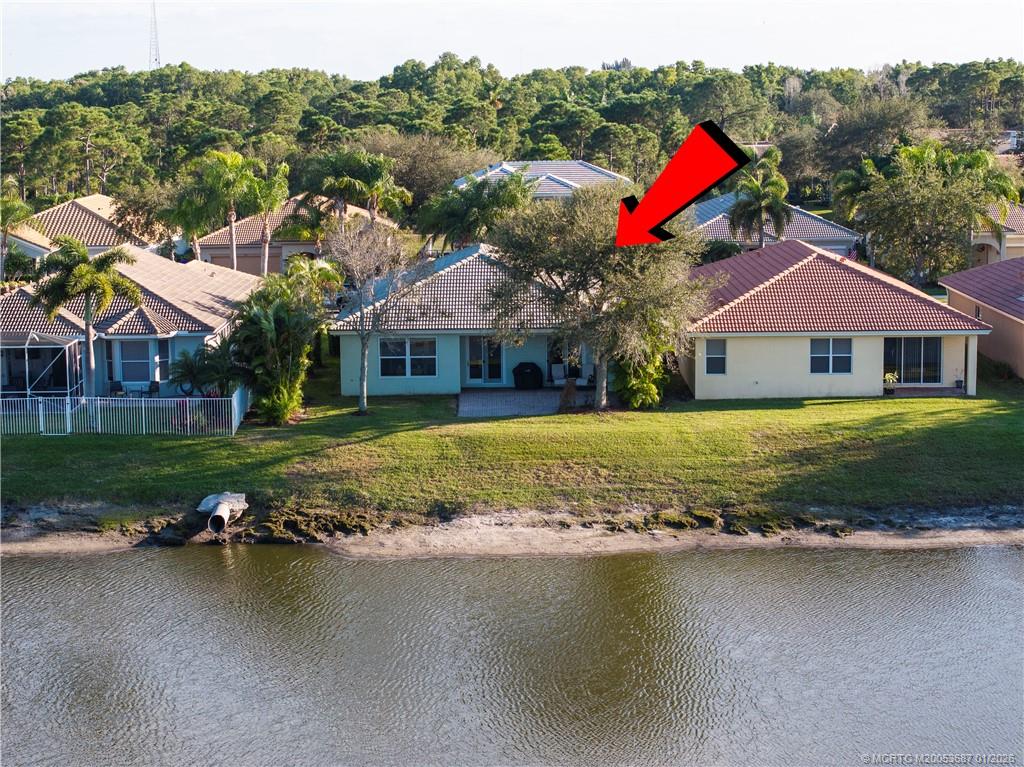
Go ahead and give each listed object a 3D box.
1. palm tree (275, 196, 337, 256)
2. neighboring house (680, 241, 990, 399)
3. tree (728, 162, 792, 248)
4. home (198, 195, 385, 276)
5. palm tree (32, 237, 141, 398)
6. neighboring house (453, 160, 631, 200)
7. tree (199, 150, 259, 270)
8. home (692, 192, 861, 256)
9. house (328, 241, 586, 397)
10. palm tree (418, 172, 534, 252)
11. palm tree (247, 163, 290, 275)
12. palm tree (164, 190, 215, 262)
[{"bbox_3d":[-13.672,-8.938,137.144,4.100,6.890,4.000,0,8,0],"label":"palm tree"},{"bbox_3d":[14.440,-3.708,101.630,13.300,6.050,21.500,0,8,0],"label":"neighboring house"},{"bbox_3d":[16.232,-10.128,135.356,4.174,8.611,4.174,-1,9,0],"label":"tree"},{"bbox_3d":[-14.905,-10.945,151.822,13.800,5.950,16.000,-1,9,0],"label":"home"},{"bbox_3d":[-17.967,-2.137,87.886,4.567,8.216,4.567,-1,9,0],"label":"palm tree"},{"bbox_3d":[3.456,-20.383,217.606,19.500,6.400,17.000,0,8,0],"label":"neighboring house"},{"bbox_3d":[-18.146,-10.034,133.964,4.300,10.040,4.300,0,8,0],"label":"tree"},{"bbox_3d":[18.046,-10.995,152.202,13.200,6.050,19.500,0,8,0],"label":"home"},{"bbox_3d":[-1.546,-3.809,103.461,13.100,6.000,21.500,0,8,0],"label":"house"},{"bbox_3d":[-2.272,-8.668,128.071,6.600,8.740,6.300,0,8,0],"label":"palm tree"},{"bbox_3d":[-15.018,-9.056,128.309,2.719,9.247,2.719,-1,9,0],"label":"palm tree"},{"bbox_3d":[-20.878,-8.909,134.459,3.240,7.240,3.240,-1,9,0],"label":"palm tree"}]

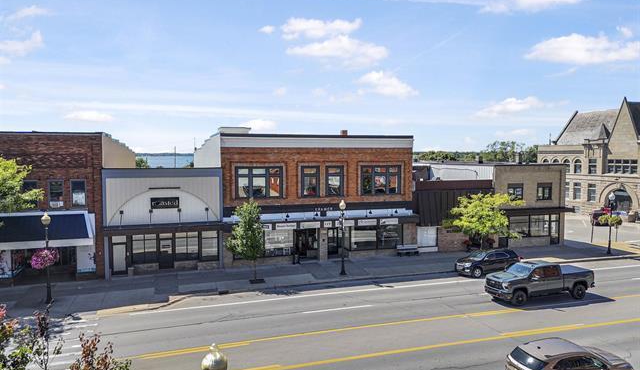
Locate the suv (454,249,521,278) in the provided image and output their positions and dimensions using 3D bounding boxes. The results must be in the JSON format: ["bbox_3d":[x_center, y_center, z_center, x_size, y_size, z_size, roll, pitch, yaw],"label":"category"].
[{"bbox_3d":[11.774,5.394,31.146,4.750,1.680,1.840,-1,4,-16],"label":"suv"}]

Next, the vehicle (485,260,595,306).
[{"bbox_3d":[12.876,5.584,25.958,6.300,2.000,2.080,-1,4,-15],"label":"vehicle"}]

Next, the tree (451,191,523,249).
[{"bbox_3d":[12.640,3.265,33.733,5.400,5.274,5.400,-1,4,-17],"label":"tree"}]

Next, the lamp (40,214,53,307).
[{"bbox_3d":[-15.093,4.024,24.486,0.580,5.101,0.580,-1,4,-17],"label":"lamp"}]

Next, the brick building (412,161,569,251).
[{"bbox_3d":[13.361,1.410,46.087,15.300,7.400,16.000,-1,4,-17],"label":"brick building"}]

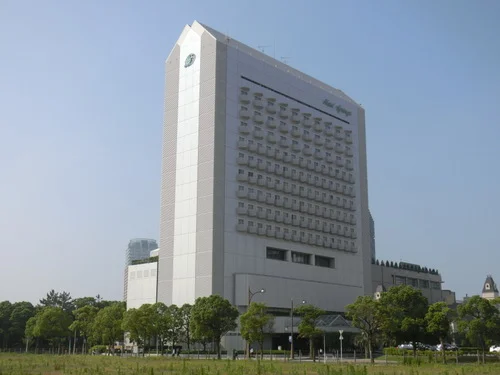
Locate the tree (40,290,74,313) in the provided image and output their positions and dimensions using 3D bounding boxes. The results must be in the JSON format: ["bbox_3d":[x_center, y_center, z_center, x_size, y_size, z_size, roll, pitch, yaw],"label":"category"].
[{"bbox_3d":[-42.096,29.554,143.077,8.155,13.862,8.155,4,-14,-16],"label":"tree"}]

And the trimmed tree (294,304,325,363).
[{"bbox_3d":[6.677,15.965,71.247,3.352,6.085,3.352,-1,-14,5],"label":"trimmed tree"}]

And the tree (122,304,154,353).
[{"bbox_3d":[-16.724,21.724,98.913,4.980,7.730,4.980,2,-14,-9],"label":"tree"}]

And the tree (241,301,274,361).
[{"bbox_3d":[0.892,17.070,77.154,4.046,6.749,4.046,0,-14,1],"label":"tree"}]

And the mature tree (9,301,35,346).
[{"bbox_3d":[-44.182,27.341,127.152,5.620,9.760,5.620,5,-14,-18],"label":"mature tree"}]

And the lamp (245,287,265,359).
[{"bbox_3d":[0.825,17.300,83.036,2.690,9.100,0.400,11,-18,-39],"label":"lamp"}]

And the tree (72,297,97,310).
[{"bbox_3d":[-35.325,29.494,138.973,5.780,12.027,5.780,3,-14,-14],"label":"tree"}]

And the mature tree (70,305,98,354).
[{"bbox_3d":[-27.486,23.918,108.963,4.820,8.160,4.820,3,-14,-13],"label":"mature tree"}]

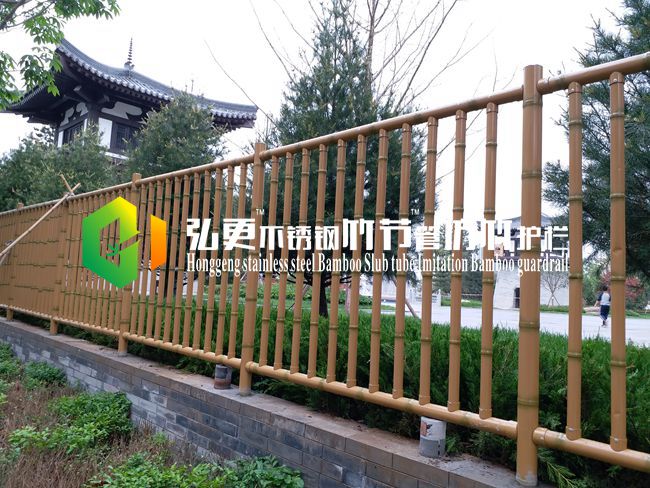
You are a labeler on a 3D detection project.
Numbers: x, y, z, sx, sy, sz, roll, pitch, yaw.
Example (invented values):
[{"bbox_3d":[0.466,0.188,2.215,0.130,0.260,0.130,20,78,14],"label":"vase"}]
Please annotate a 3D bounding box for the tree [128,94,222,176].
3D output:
[{"bbox_3d":[-3.017,-0.677,9.824,2.200,4.600,2.200,3,-4,0],"label":"tree"}]

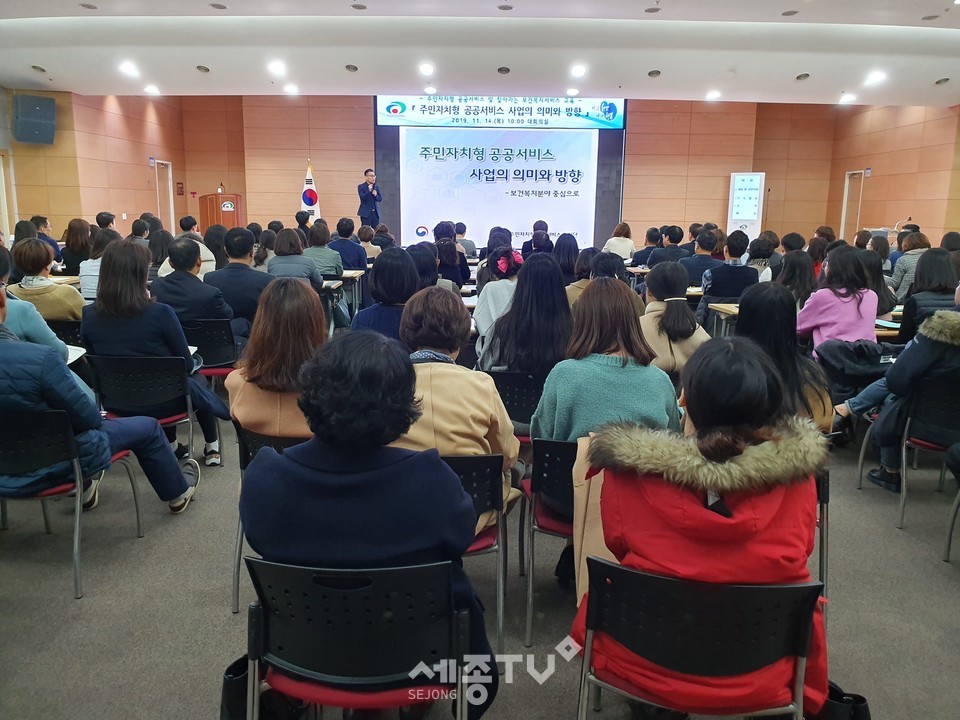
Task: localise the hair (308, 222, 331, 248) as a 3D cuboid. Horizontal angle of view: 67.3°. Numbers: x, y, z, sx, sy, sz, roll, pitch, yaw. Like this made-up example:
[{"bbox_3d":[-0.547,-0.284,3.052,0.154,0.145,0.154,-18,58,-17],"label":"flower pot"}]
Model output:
[{"bbox_3d":[-1.506,-1.168,6.765,0.200,0.245,0.220,1,13,3],"label":"hair"}]

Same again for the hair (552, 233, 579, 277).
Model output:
[{"bbox_3d":[0.814,-0.992,6.840,0.250,0.418,0.220,1,12,0],"label":"hair"}]

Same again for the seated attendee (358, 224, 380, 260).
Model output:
[{"bbox_3d":[-1.388,-1.021,9.137,0.420,1.270,0.700,1,12,3],"label":"seated attendee"}]

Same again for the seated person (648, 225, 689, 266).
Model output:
[{"bbox_3d":[2.156,-0.904,8.387,0.520,1.320,0.780,-1,12,-6],"label":"seated person"}]

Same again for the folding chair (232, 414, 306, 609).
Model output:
[{"bbox_3d":[-0.594,0.539,2.916,0.520,0.780,0.560,2,13,7],"label":"folding chair"}]

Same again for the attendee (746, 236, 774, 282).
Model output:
[{"bbox_3d":[2.724,-0.606,7.205,0.500,1.260,0.780,0,12,-1],"label":"attendee"}]

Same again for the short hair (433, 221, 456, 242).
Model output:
[{"bbox_3d":[-0.359,-1.305,7.428,0.220,0.230,0.230,1,12,2],"label":"short hair"}]

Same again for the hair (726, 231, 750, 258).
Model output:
[{"bbox_3d":[2.246,-1.013,6.281,0.185,0.235,0.210,0,12,-4],"label":"hair"}]

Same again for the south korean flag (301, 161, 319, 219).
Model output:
[{"bbox_3d":[-3.747,-3.642,15.898,0.460,1.462,0.250,1,12,0],"label":"south korean flag"}]

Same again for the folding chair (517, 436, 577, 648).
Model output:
[{"bbox_3d":[0.407,0.577,2.662,0.480,0.760,0.530,1,13,0],"label":"folding chair"}]

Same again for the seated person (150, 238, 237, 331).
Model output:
[{"bbox_3d":[-1.825,-0.168,5.004,0.520,1.290,0.780,4,12,18],"label":"seated person"}]

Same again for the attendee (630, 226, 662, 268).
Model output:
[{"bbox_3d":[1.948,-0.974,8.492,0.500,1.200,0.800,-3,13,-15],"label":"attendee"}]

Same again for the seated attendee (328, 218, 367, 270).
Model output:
[{"bbox_3d":[-1.446,-0.925,7.919,0.500,1.270,0.800,1,13,0],"label":"seated attendee"}]

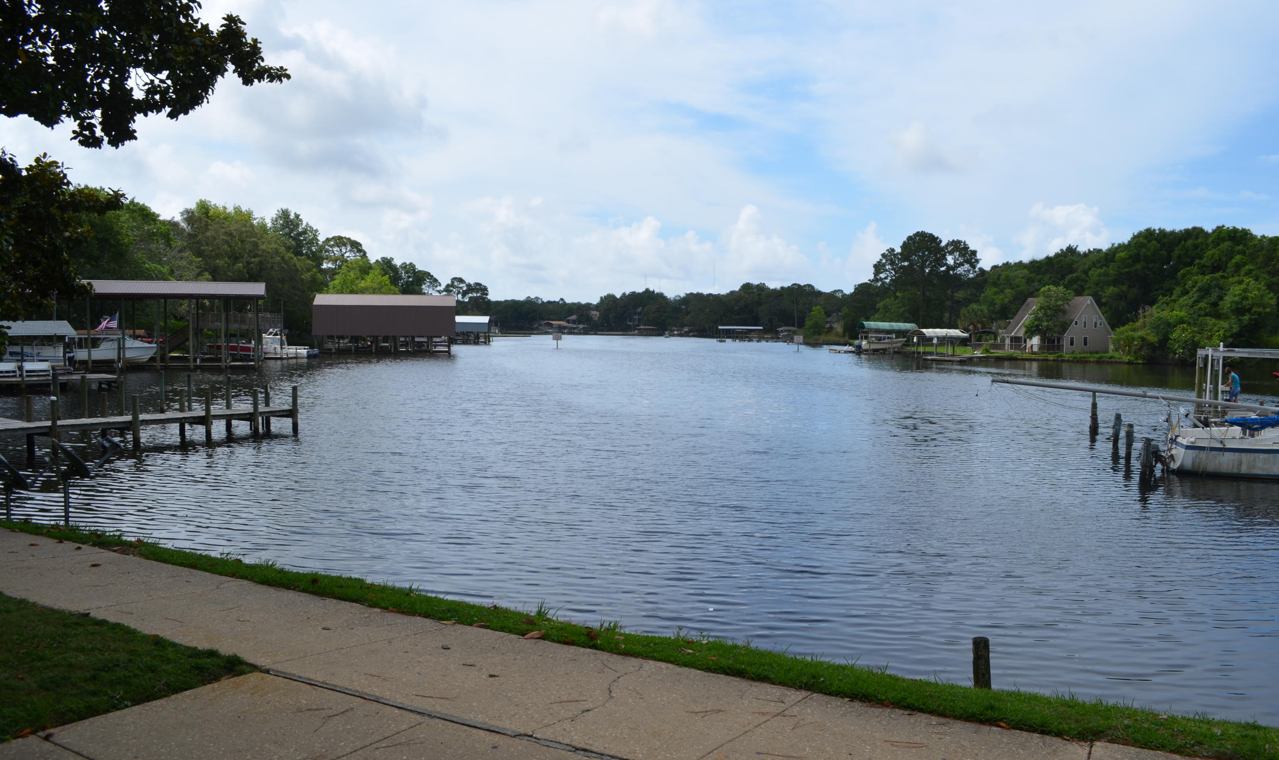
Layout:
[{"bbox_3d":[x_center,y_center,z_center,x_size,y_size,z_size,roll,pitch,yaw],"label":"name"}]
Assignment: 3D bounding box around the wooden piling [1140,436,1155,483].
[{"bbox_3d":[13.523,2.102,25.500,0.340,1.120,0.340,1,3,0],"label":"wooden piling"}]

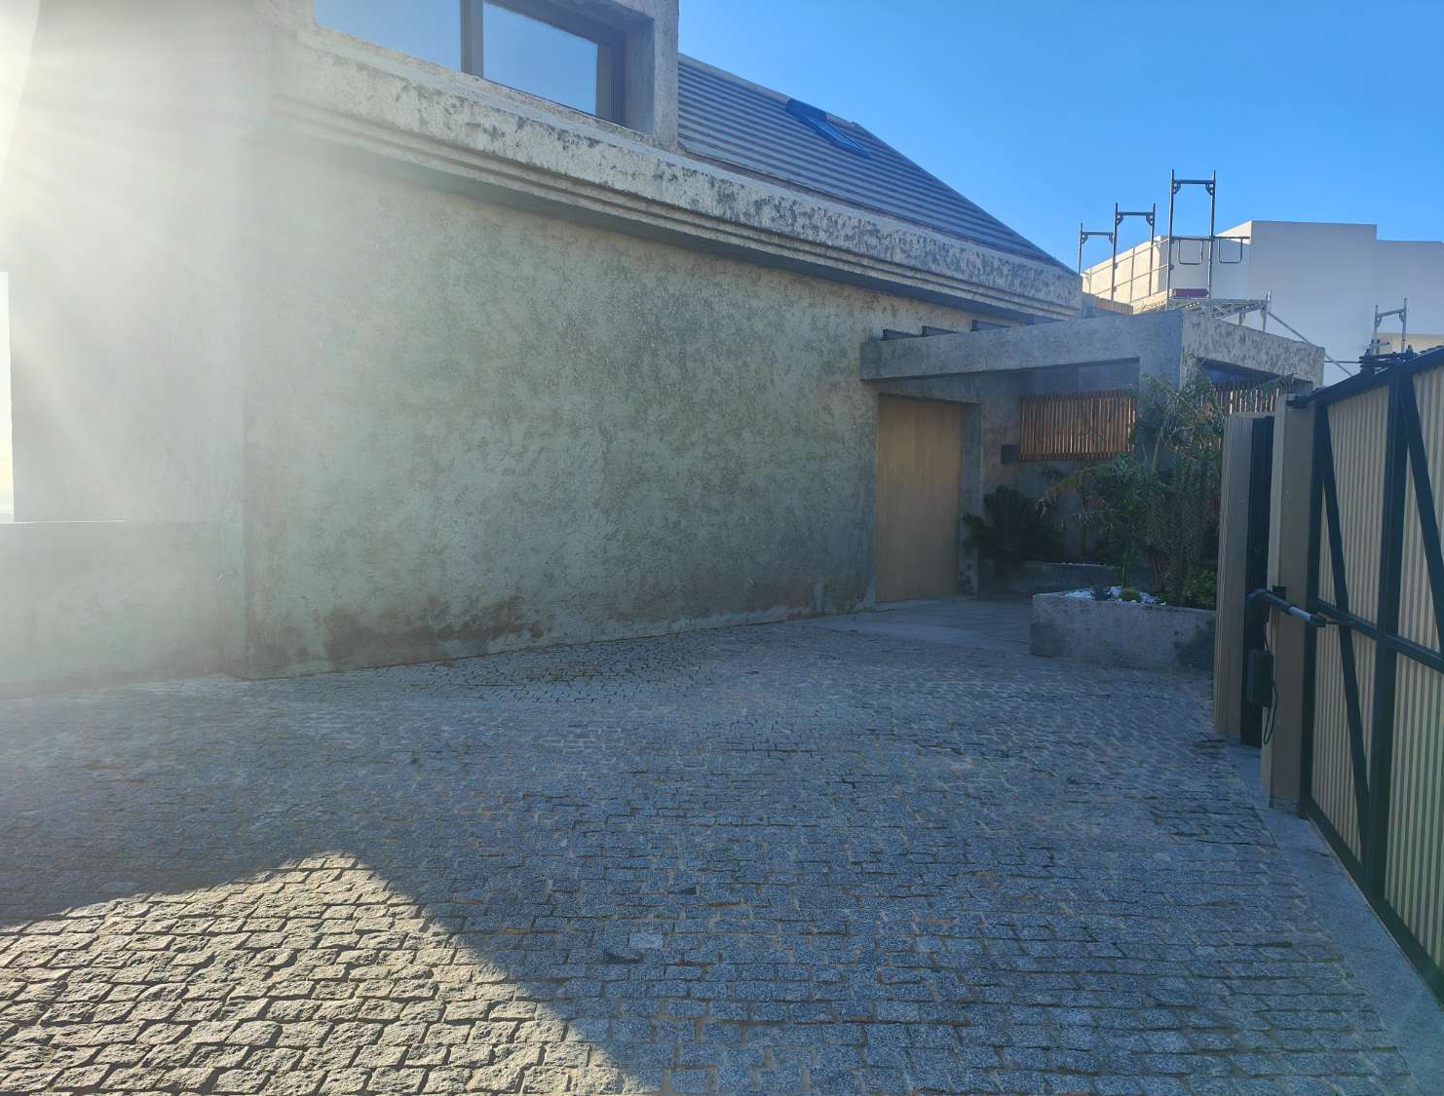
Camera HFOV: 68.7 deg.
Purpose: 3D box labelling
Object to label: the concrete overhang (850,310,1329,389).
[{"bbox_3d":[4.351,-2.159,12.481,4.087,0.441,3.557,-3,5,-45],"label":"concrete overhang"}]

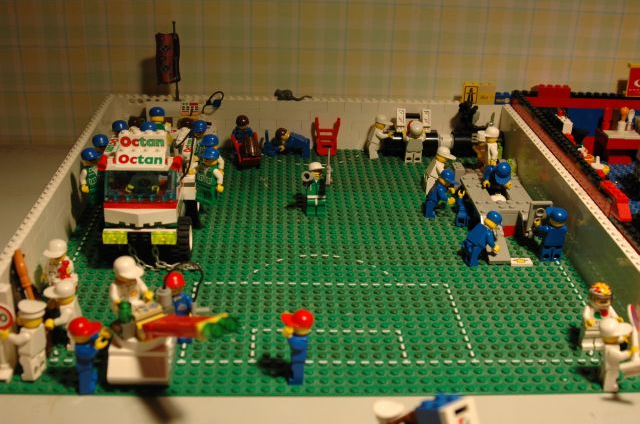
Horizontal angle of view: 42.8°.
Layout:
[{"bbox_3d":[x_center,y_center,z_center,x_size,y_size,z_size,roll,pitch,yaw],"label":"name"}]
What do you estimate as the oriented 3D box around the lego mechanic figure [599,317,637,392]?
[{"bbox_3d":[0.164,0.076,0.450,0.020,0.043,0.022,-1,25,-6],"label":"lego mechanic figure"}]

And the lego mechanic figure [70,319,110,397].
[{"bbox_3d":[-0.120,0.075,0.429,0.018,0.042,0.022,-2,25,-10],"label":"lego mechanic figure"}]

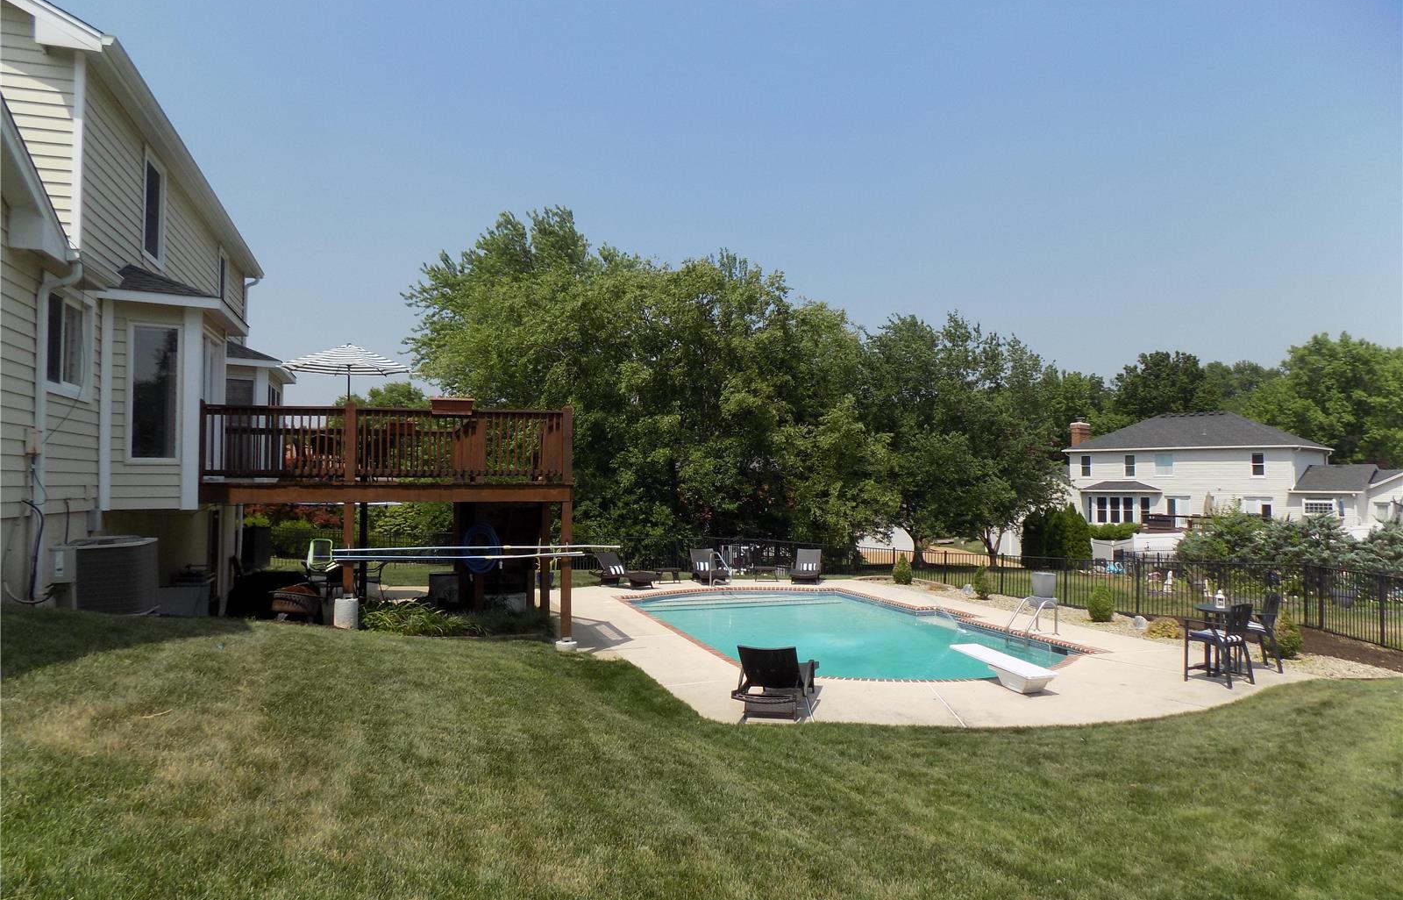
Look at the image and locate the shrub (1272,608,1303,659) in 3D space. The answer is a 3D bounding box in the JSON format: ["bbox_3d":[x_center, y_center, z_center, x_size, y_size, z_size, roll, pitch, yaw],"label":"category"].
[{"bbox_3d":[9.814,3.065,15.629,0.640,0.794,0.640,-1,-2,32],"label":"shrub"}]

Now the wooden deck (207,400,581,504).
[{"bbox_3d":[-5.622,0.104,16.178,5.628,1.431,6.409,1,-2,-18],"label":"wooden deck"}]

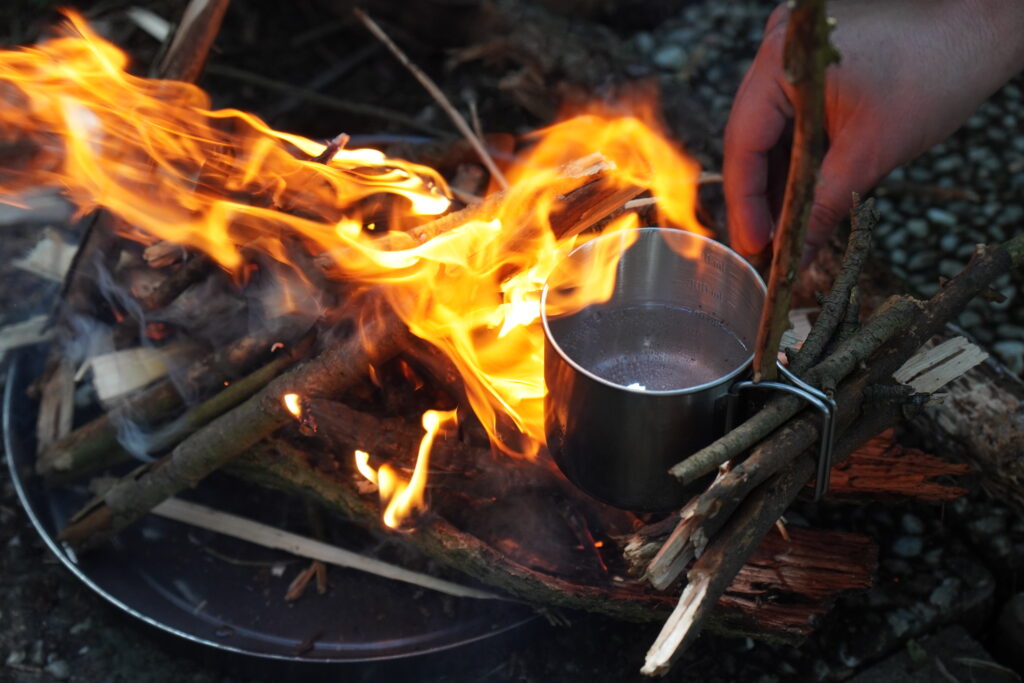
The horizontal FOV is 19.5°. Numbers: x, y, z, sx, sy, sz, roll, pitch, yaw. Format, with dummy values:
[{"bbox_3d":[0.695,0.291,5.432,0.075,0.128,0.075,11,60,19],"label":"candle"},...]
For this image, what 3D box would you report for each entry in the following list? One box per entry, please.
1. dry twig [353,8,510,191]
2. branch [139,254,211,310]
[{"bbox_3d":[-0.034,-0.104,1.280,0.004,0.004,0.104,-34,78,-27],"label":"dry twig"},{"bbox_3d":[-0.142,-0.027,1.274,0.029,0.016,0.017,-24,51,-20],"label":"branch"}]

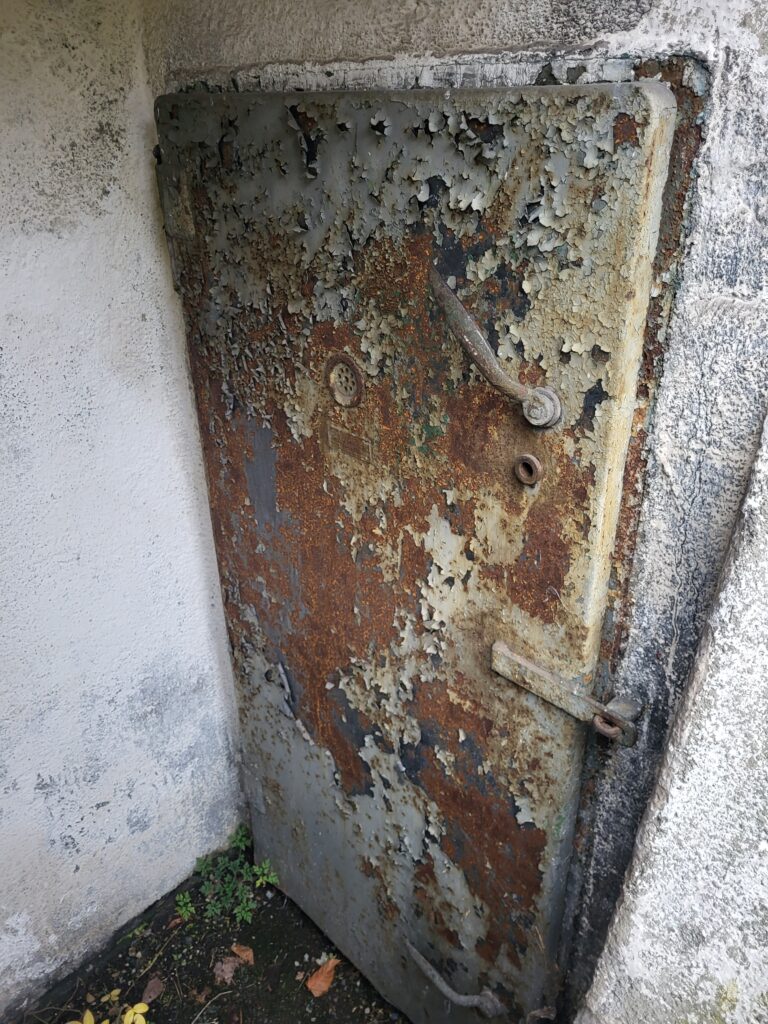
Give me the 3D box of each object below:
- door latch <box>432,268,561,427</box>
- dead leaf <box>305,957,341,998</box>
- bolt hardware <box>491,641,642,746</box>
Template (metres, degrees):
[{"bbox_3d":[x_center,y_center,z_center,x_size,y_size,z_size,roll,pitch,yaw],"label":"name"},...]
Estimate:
[{"bbox_3d":[0.117,-0.179,0.838,0.048,0.043,0.216,-26,80,-39],"label":"door latch"},{"bbox_3d":[-0.132,1.042,1.725,0.044,0.017,0.094,19,34,33],"label":"dead leaf"},{"bbox_3d":[0.232,0.223,0.975,0.199,0.045,0.050,24,37,39],"label":"bolt hardware"}]

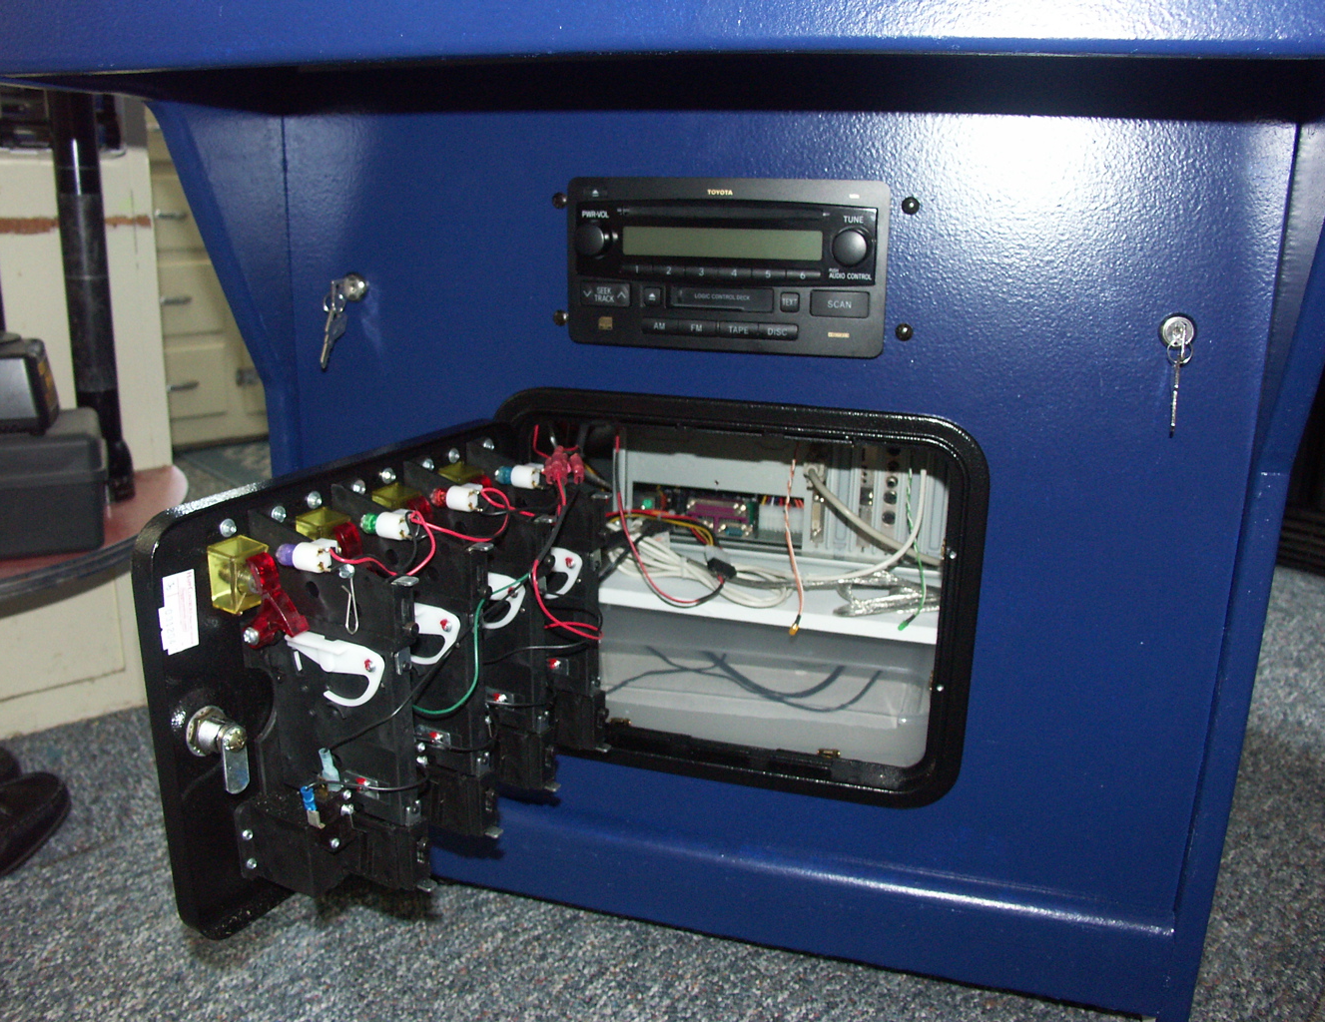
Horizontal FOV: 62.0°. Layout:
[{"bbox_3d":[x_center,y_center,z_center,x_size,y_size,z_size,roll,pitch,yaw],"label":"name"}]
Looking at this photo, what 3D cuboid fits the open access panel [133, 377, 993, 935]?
[{"bbox_3d":[-0.025,0.092,0.618,0.382,0.271,0.315,5,17,16],"label":"open access panel"}]

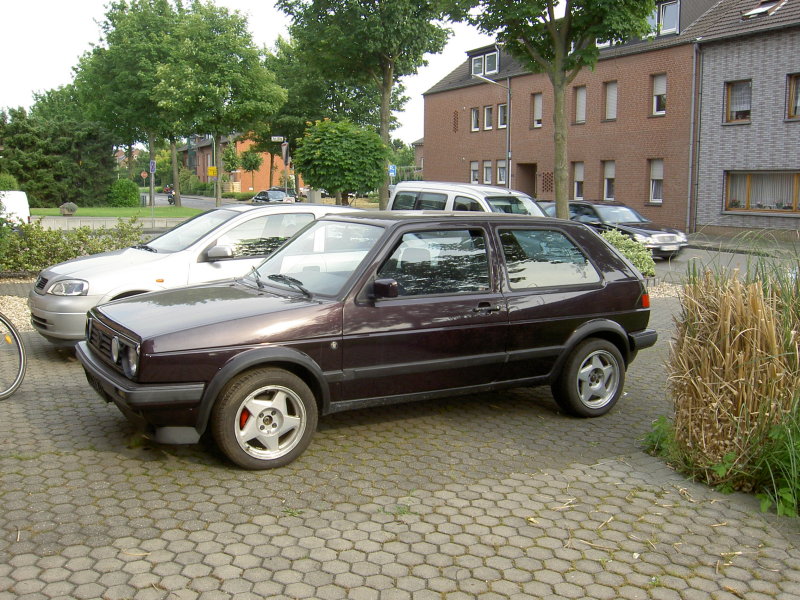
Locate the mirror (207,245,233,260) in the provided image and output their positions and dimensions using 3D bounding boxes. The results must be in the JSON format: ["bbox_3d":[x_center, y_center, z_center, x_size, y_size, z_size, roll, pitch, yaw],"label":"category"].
[{"bbox_3d":[-1.767,-0.465,7.691,0.180,0.155,0.220,-4,9,-28],"label":"mirror"}]

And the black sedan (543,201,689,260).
[{"bbox_3d":[5.282,-1.887,20.643,1.770,1.430,4.600,-5,10,-30],"label":"black sedan"}]

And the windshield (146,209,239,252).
[{"bbox_3d":[-2.242,-0.770,8.463,0.830,0.160,1.350,-35,22,-20],"label":"windshield"}]

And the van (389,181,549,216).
[{"bbox_3d":[1.680,-1.628,17.043,1.710,1.810,4.080,-7,11,-40],"label":"van"}]

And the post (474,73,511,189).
[{"bbox_3d":[3.909,-6.302,32.488,2.000,6.450,0.250,-4,9,-28],"label":"post"}]

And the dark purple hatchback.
[{"bbox_3d":[-0.060,0.100,5.630,3.990,1.420,1.710,-4,9,-30],"label":"dark purple hatchback"}]

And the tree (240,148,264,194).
[{"bbox_3d":[-12.242,-10.179,64.204,1.950,4.320,1.950,0,8,0],"label":"tree"}]

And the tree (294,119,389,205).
[{"bbox_3d":[-1.936,-3.961,25.698,3.150,3.865,3.150,0,8,0],"label":"tree"}]

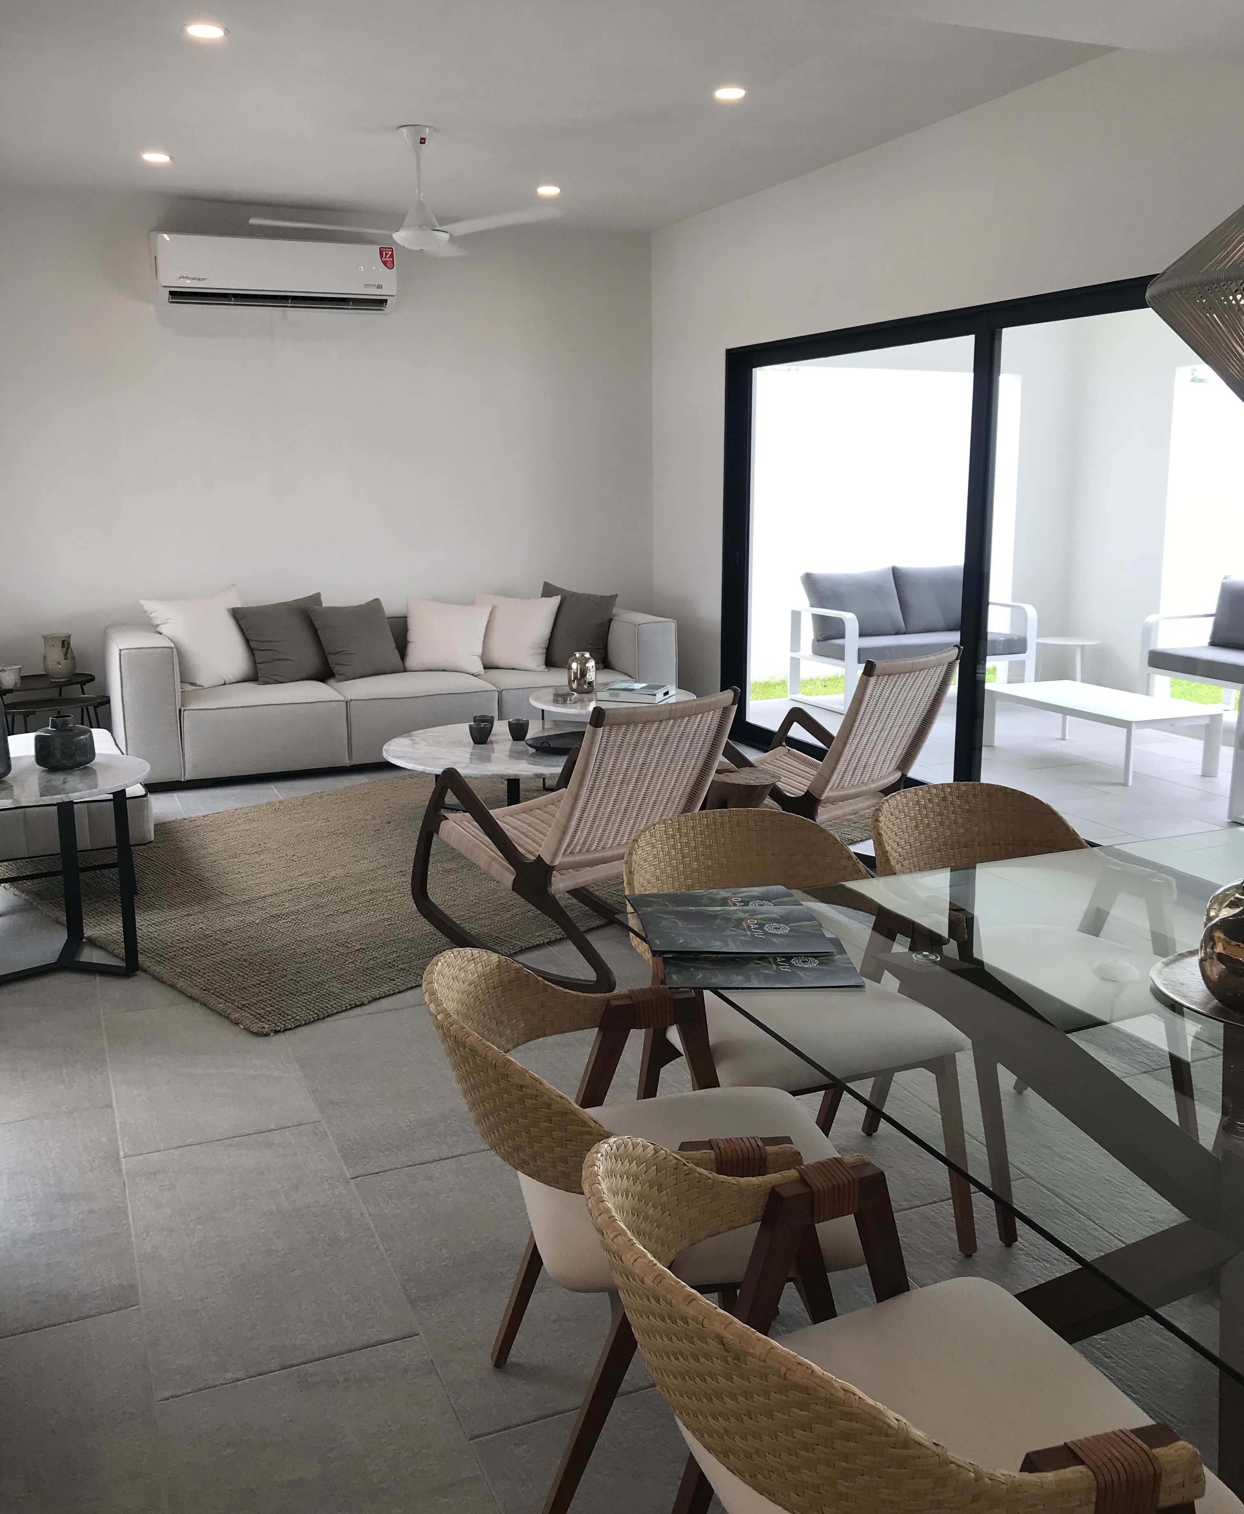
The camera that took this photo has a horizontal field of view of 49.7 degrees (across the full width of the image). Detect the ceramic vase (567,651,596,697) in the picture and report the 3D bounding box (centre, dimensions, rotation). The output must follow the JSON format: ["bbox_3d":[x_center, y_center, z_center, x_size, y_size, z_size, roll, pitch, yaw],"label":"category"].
[{"bbox_3d":[-0.203,-0.415,6.698,0.144,0.205,0.144,0,12,0],"label":"ceramic vase"}]

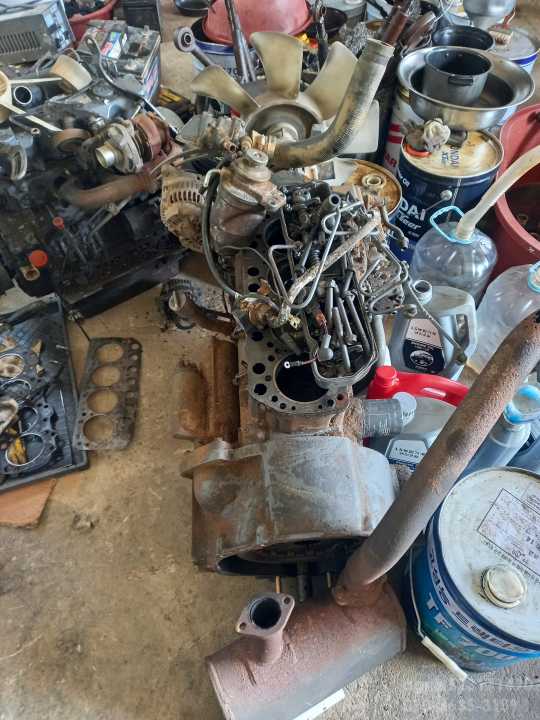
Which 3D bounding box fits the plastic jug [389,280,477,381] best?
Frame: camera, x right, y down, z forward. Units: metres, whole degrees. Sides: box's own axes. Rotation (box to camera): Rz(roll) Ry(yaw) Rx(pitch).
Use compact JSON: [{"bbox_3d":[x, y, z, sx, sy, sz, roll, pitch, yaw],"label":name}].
[{"bbox_3d":[0.445,-0.079,1.416,0.205,0.315,0.120,15,56,16],"label":"plastic jug"}]

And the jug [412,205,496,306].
[{"bbox_3d":[0.520,-0.224,1.496,0.230,0.350,0.230,-7,53,0],"label":"jug"}]

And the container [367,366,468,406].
[{"bbox_3d":[0.337,0.126,1.287,0.220,0.290,0.125,12,55,14],"label":"container"}]

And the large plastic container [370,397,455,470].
[{"bbox_3d":[0.347,0.199,1.219,0.205,0.310,0.120,14,56,15],"label":"large plastic container"}]

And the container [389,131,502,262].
[{"bbox_3d":[0.549,-0.502,1.693,0.292,0.367,0.292,-7,53,0],"label":"container"}]

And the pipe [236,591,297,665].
[{"bbox_3d":[-0.002,0.503,0.984,0.118,0.100,0.075,-21,43,-19],"label":"pipe"}]

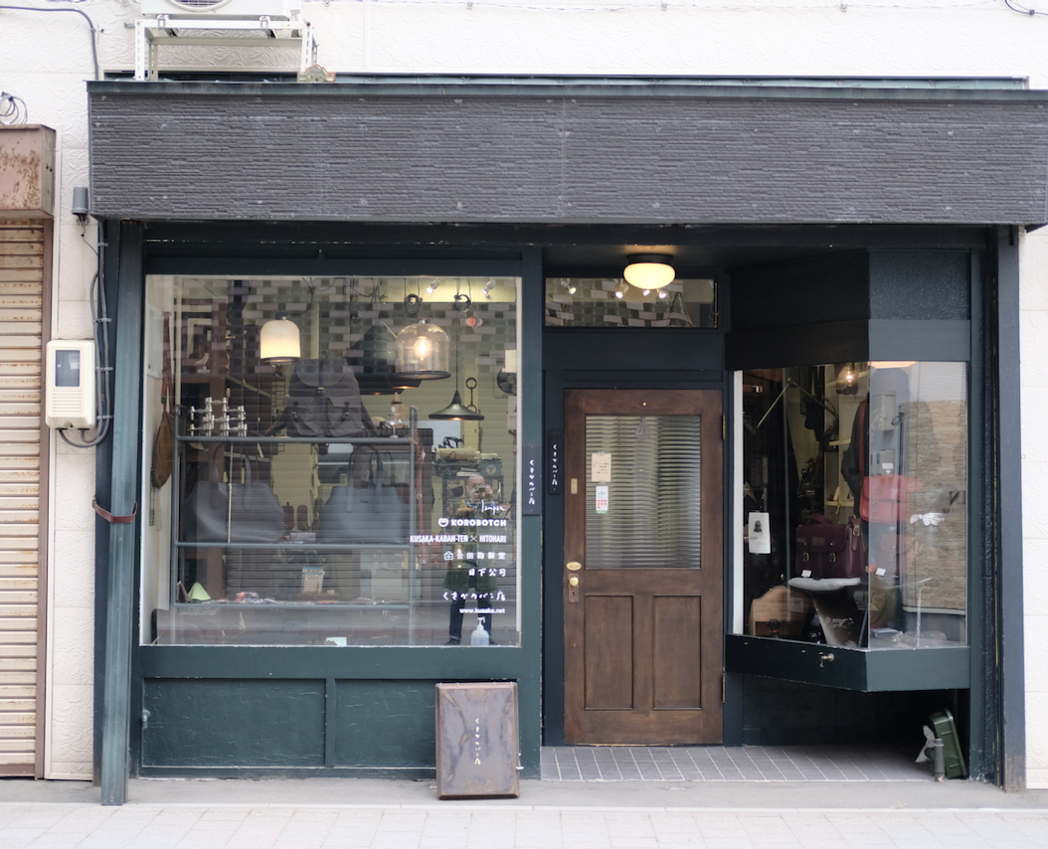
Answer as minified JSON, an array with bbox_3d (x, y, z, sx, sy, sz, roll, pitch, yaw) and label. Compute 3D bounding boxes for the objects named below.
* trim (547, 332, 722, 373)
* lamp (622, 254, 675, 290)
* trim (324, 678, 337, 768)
[{"bbox_3d":[0.586,-0.386,10.029,0.972,0.202,0.060,0,-2,-1],"label":"trim"},{"bbox_3d":[0.639,-0.769,9.523,0.265,0.170,0.265,0,-2,-1],"label":"lamp"},{"bbox_3d":[-0.934,1.448,9.088,0.048,0.424,0.035,0,-2,-1],"label":"trim"}]

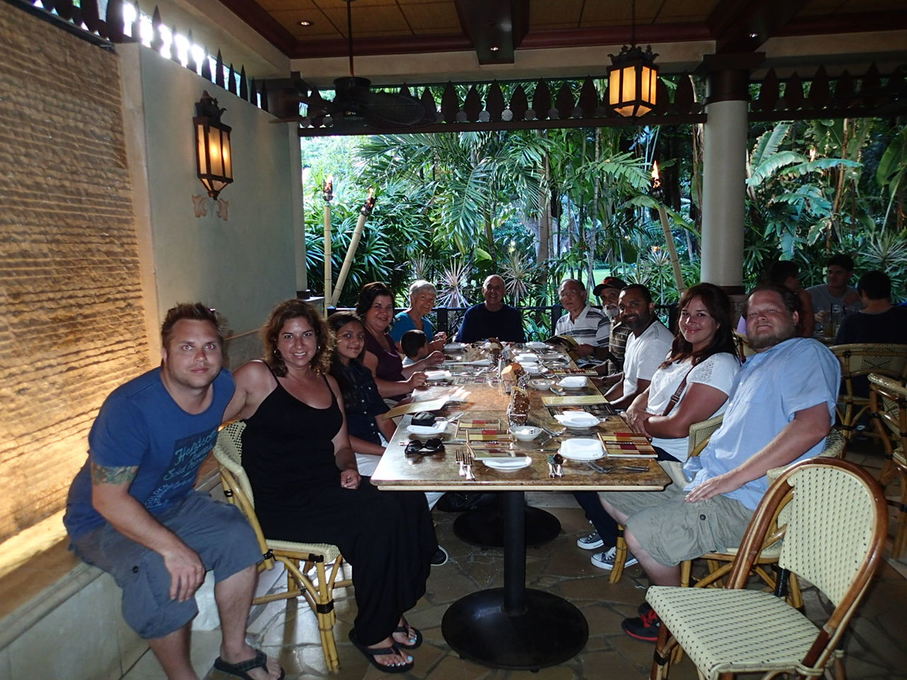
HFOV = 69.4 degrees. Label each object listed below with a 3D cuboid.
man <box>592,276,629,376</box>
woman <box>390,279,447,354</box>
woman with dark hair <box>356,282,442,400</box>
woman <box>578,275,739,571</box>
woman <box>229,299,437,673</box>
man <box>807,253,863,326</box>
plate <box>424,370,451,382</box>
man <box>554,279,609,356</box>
[{"bbox_3d":[0.930,0.241,4.224,0.800,1.280,0.500,-3,8,-18],"label":"man"},{"bbox_3d":[-0.210,0.238,4.445,0.740,1.260,0.460,6,10,44],"label":"woman"},{"bbox_3d":[-0.309,0.360,3.517,0.760,1.260,0.500,4,9,35],"label":"woman with dark hair"},{"bbox_3d":[1.005,0.398,2.998,0.820,1.280,0.560,-4,8,-22],"label":"woman"},{"bbox_3d":[-0.409,0.493,2.388,0.700,1.290,0.500,4,9,33],"label":"woman"},{"bbox_3d":[2.682,0.099,4.618,0.530,1.410,0.760,2,8,20],"label":"man"},{"bbox_3d":[-0.089,0.207,3.627,0.165,0.030,0.165,0,7,3],"label":"plate"},{"bbox_3d":[0.876,0.191,4.725,0.780,1.250,0.520,-7,9,-39],"label":"man"}]

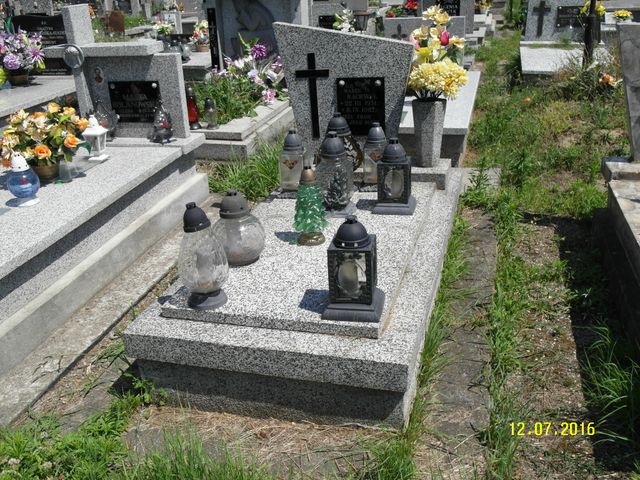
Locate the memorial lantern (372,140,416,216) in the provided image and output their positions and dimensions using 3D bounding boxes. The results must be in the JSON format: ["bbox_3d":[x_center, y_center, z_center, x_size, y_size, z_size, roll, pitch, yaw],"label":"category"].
[{"bbox_3d":[0.327,-0.295,2.974,0.186,0.318,0.186,2,25,15],"label":"memorial lantern"}]

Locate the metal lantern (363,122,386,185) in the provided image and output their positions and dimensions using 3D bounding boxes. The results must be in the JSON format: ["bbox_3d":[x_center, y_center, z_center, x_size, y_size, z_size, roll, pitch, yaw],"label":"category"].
[{"bbox_3d":[0.273,-0.425,3.226,0.110,0.277,0.110,4,24,16],"label":"metal lantern"}]

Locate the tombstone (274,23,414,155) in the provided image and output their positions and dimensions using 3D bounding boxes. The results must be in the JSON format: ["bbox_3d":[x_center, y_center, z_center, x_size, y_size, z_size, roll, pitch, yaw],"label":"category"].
[{"bbox_3d":[0.128,-0.719,3.310,0.676,0.705,0.088,4,24,16],"label":"tombstone"}]

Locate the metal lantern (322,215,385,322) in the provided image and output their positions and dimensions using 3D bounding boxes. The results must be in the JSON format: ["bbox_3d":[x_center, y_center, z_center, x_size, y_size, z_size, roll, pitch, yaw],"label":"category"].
[{"bbox_3d":[0.110,0.079,2.045,0.171,0.308,0.171,2,24,12],"label":"metal lantern"}]

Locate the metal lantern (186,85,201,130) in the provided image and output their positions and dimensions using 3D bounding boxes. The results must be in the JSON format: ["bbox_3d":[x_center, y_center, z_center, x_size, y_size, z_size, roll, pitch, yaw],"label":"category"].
[{"bbox_3d":[-0.925,-0.963,4.838,0.099,0.299,0.099,4,24,16],"label":"metal lantern"}]

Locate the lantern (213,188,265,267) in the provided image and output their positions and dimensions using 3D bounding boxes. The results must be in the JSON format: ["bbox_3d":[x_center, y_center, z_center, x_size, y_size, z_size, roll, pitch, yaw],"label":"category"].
[{"bbox_3d":[-0.308,-0.051,2.477,0.196,0.277,0.196,4,24,16],"label":"lantern"}]

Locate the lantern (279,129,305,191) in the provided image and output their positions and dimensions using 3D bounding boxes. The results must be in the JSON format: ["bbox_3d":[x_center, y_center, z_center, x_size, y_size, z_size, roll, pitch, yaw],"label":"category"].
[{"bbox_3d":[-0.153,-0.390,3.208,0.120,0.287,0.120,3,26,17],"label":"lantern"}]

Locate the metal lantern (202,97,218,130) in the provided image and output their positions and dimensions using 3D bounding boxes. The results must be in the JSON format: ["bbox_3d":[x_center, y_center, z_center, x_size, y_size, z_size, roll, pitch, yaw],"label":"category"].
[{"bbox_3d":[-0.787,-0.921,4.822,0.093,0.220,0.093,4,24,16],"label":"metal lantern"}]

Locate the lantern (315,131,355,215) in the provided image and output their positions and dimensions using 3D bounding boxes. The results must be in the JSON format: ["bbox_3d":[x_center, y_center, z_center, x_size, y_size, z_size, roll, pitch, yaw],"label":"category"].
[{"bbox_3d":[0.069,-0.300,2.904,0.160,0.339,0.160,-3,23,1],"label":"lantern"}]

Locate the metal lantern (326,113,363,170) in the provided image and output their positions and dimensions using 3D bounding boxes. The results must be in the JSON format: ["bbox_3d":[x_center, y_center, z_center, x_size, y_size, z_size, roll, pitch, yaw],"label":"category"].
[{"bbox_3d":[0.089,-0.442,3.218,0.220,0.336,0.220,4,24,16],"label":"metal lantern"}]

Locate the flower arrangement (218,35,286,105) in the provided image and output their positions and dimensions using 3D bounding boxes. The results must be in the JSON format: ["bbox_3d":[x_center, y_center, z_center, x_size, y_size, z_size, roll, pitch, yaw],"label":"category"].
[{"bbox_3d":[-0.574,-1.451,5.664,0.552,0.504,0.456,3,26,17],"label":"flower arrangement"}]

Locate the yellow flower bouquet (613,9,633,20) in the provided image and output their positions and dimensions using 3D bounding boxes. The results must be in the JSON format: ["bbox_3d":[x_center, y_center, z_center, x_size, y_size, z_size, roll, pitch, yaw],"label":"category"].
[{"bbox_3d":[3.708,-2.758,8.160,0.252,0.192,0.240,3,26,17],"label":"yellow flower bouquet"}]

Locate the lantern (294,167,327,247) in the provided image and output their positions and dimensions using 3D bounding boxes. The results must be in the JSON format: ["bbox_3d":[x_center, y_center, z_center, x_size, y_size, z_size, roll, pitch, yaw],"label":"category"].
[{"bbox_3d":[-0.045,-0.143,2.711,0.136,0.314,0.136,-4,25,2],"label":"lantern"}]

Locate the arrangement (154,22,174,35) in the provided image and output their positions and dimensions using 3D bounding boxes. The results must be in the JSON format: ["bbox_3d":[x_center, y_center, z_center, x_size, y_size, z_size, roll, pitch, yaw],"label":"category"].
[{"bbox_3d":[-2.299,-3.112,9.840,0.312,0.264,0.288,3,26,17],"label":"arrangement"}]

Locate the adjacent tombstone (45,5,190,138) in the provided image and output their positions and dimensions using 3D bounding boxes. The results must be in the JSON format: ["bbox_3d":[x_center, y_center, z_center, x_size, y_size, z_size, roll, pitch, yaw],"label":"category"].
[{"bbox_3d":[-1.274,-1.030,4.144,0.852,0.810,0.192,3,26,17],"label":"adjacent tombstone"}]

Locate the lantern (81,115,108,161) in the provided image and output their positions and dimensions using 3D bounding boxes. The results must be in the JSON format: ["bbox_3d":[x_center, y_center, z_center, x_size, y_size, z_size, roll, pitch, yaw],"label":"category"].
[{"bbox_3d":[-1.194,-0.553,3.547,0.107,0.223,0.107,4,24,16],"label":"lantern"}]

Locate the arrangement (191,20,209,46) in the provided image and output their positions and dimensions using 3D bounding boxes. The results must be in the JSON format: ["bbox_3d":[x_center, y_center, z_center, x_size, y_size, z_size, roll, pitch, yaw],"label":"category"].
[{"bbox_3d":[-1.476,-2.513,8.220,0.300,0.384,0.288,3,26,17],"label":"arrangement"}]

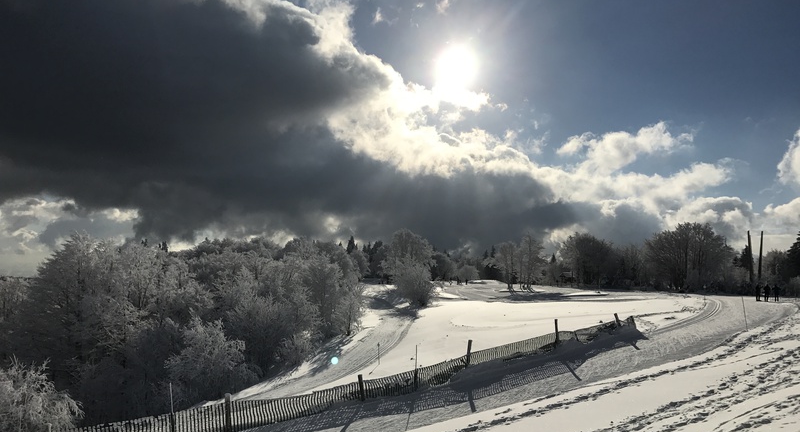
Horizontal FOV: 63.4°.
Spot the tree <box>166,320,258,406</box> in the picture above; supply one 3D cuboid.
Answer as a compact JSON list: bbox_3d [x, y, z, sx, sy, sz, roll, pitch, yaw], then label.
[{"bbox_3d":[-9.176,7.180,31.500,4.347,4.250,4.347,0,-5,0],"label":"tree"}]

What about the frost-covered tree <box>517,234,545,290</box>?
[{"bbox_3d":[23.797,8.525,118.000,5.106,10.303,5.361,0,-5,0],"label":"frost-covered tree"}]

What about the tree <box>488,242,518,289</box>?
[{"bbox_3d":[18.873,9.118,118.000,5.471,8.571,5.471,0,-5,0],"label":"tree"}]

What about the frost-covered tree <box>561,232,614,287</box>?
[{"bbox_3d":[39.407,9.247,136.000,11.349,11.559,11.349,0,-5,0],"label":"frost-covered tree"}]

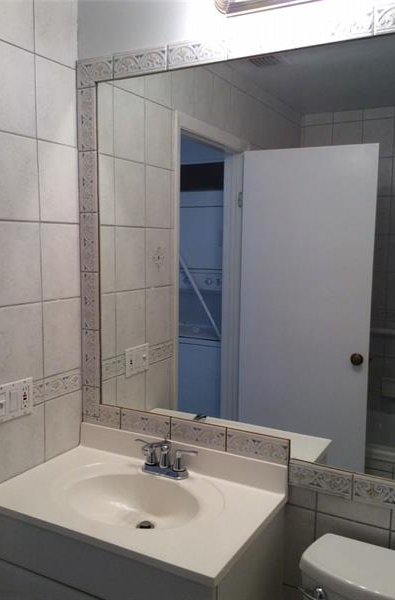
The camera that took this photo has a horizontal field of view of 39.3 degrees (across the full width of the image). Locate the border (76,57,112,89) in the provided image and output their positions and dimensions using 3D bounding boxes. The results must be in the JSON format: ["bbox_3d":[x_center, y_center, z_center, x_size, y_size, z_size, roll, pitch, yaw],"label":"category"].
[{"bbox_3d":[-0.332,-0.744,1.816,0.150,0.087,0.010,4,8,29],"label":"border"}]

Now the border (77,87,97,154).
[{"bbox_3d":[-0.365,-0.602,1.851,0.074,0.201,0.010,4,8,29],"label":"border"}]

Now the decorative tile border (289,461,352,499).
[{"bbox_3d":[0.352,0.511,1.576,0.183,0.077,0.010,4,8,29],"label":"decorative tile border"}]

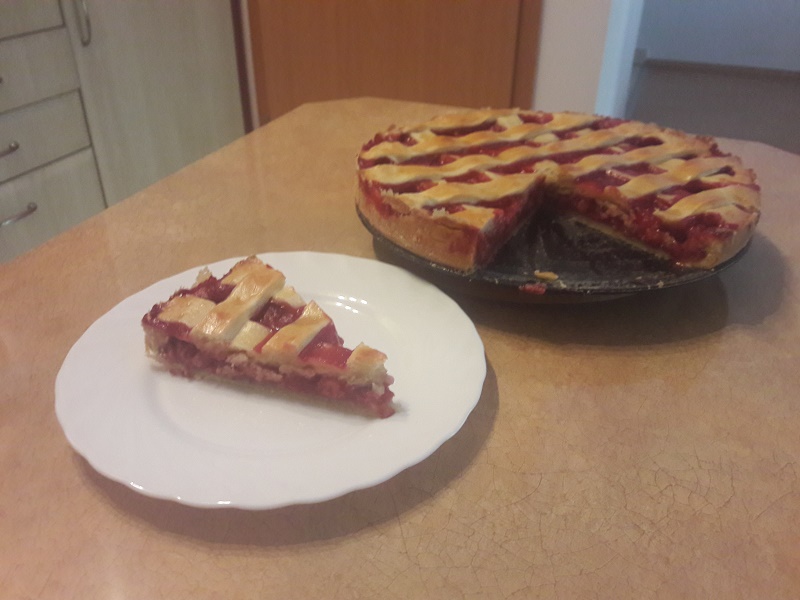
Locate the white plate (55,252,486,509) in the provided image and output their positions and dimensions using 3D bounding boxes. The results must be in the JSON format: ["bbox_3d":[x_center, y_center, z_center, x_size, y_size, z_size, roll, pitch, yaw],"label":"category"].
[{"bbox_3d":[-0.058,0.031,0.321,0.201,0.019,0.201,1,31,0],"label":"white plate"}]

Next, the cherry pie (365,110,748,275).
[{"bbox_3d":[0.100,-0.087,0.443,0.257,0.032,0.250,0,31,-2],"label":"cherry pie"}]

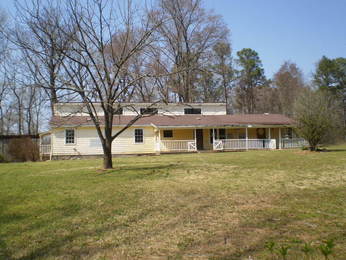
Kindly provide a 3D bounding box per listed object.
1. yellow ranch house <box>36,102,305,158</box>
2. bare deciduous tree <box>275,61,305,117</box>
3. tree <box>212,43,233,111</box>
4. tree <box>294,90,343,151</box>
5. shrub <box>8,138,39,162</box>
[{"bbox_3d":[0.034,-0.174,39.872,26.252,5.500,9.500,-1,-1,-8],"label":"yellow ranch house"},{"bbox_3d":[18.837,-4.589,57.917,4.832,13.211,5.000,-1,-1,0],"label":"bare deciduous tree"},{"bbox_3d":[7.231,-5.378,51.906,2.888,15.094,2.900,-1,-1,0],"label":"tree"},{"bbox_3d":[13.446,-0.968,33.164,4.425,5.716,4.300,-1,-1,0],"label":"tree"},{"bbox_3d":[-14.725,2.021,35.485,2.958,2.366,2.600,-1,-1,0],"label":"shrub"}]

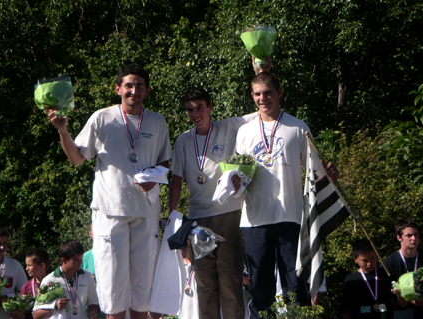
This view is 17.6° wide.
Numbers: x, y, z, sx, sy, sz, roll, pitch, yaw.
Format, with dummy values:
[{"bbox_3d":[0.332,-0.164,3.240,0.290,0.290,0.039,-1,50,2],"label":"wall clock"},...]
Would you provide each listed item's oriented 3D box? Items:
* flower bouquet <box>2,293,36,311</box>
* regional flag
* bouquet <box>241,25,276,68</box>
[{"bbox_3d":[-1.380,1.035,9.800,0.230,0.200,0.230,6,16,0],"label":"flower bouquet"},{"bbox_3d":[0.620,0.327,7.550,0.320,0.890,0.250,0,-4,-6],"label":"regional flag"},{"bbox_3d":[0.269,-0.647,7.800,0.200,0.250,0.200,-3,-4,0],"label":"bouquet"}]

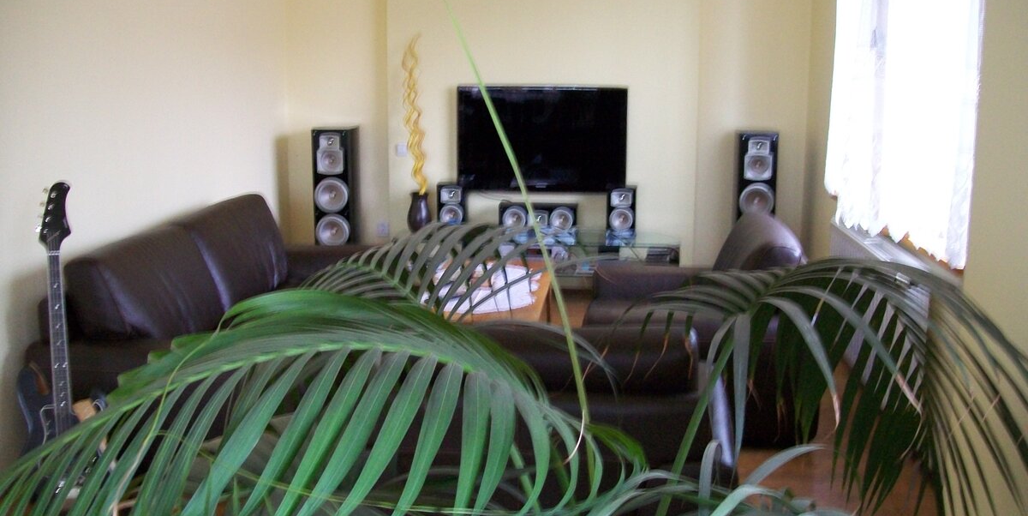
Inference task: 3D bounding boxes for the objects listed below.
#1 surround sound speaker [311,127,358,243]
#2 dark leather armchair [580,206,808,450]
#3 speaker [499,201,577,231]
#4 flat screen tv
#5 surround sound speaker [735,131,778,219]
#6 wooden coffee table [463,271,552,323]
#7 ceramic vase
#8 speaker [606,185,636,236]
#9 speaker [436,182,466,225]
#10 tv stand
[{"bbox_3d":[-1.153,-0.298,6.625,0.240,1.100,0.380,0,10,0],"label":"surround sound speaker"},{"bbox_3d":[0.718,0.224,4.347,0.920,0.860,1.080,0,10,0],"label":"dark leather armchair"},{"bbox_3d":[0.152,-0.238,6.136,0.465,0.165,0.210,1,10,3],"label":"speaker"},{"bbox_3d":[0.171,-0.751,6.323,1.060,0.645,0.070,1,10,3],"label":"flat screen tv"},{"bbox_3d":[1.582,-0.276,6.625,0.240,1.100,0.380,2,10,9],"label":"surround sound speaker"},{"bbox_3d":[-0.163,0.376,4.577,0.620,0.470,1.250,1,10,3],"label":"wooden coffee table"},{"bbox_3d":[-0.563,-0.255,5.921,0.140,0.260,0.140,0,10,0],"label":"ceramic vase"},{"bbox_3d":[0.657,-0.292,6.136,0.170,0.280,0.210,1,10,4],"label":"speaker"},{"bbox_3d":[-0.378,-0.305,6.135,0.170,0.280,0.210,1,10,1],"label":"speaker"},{"bbox_3d":[0.144,0.118,6.024,1.600,0.500,0.680,1,10,3],"label":"tv stand"}]

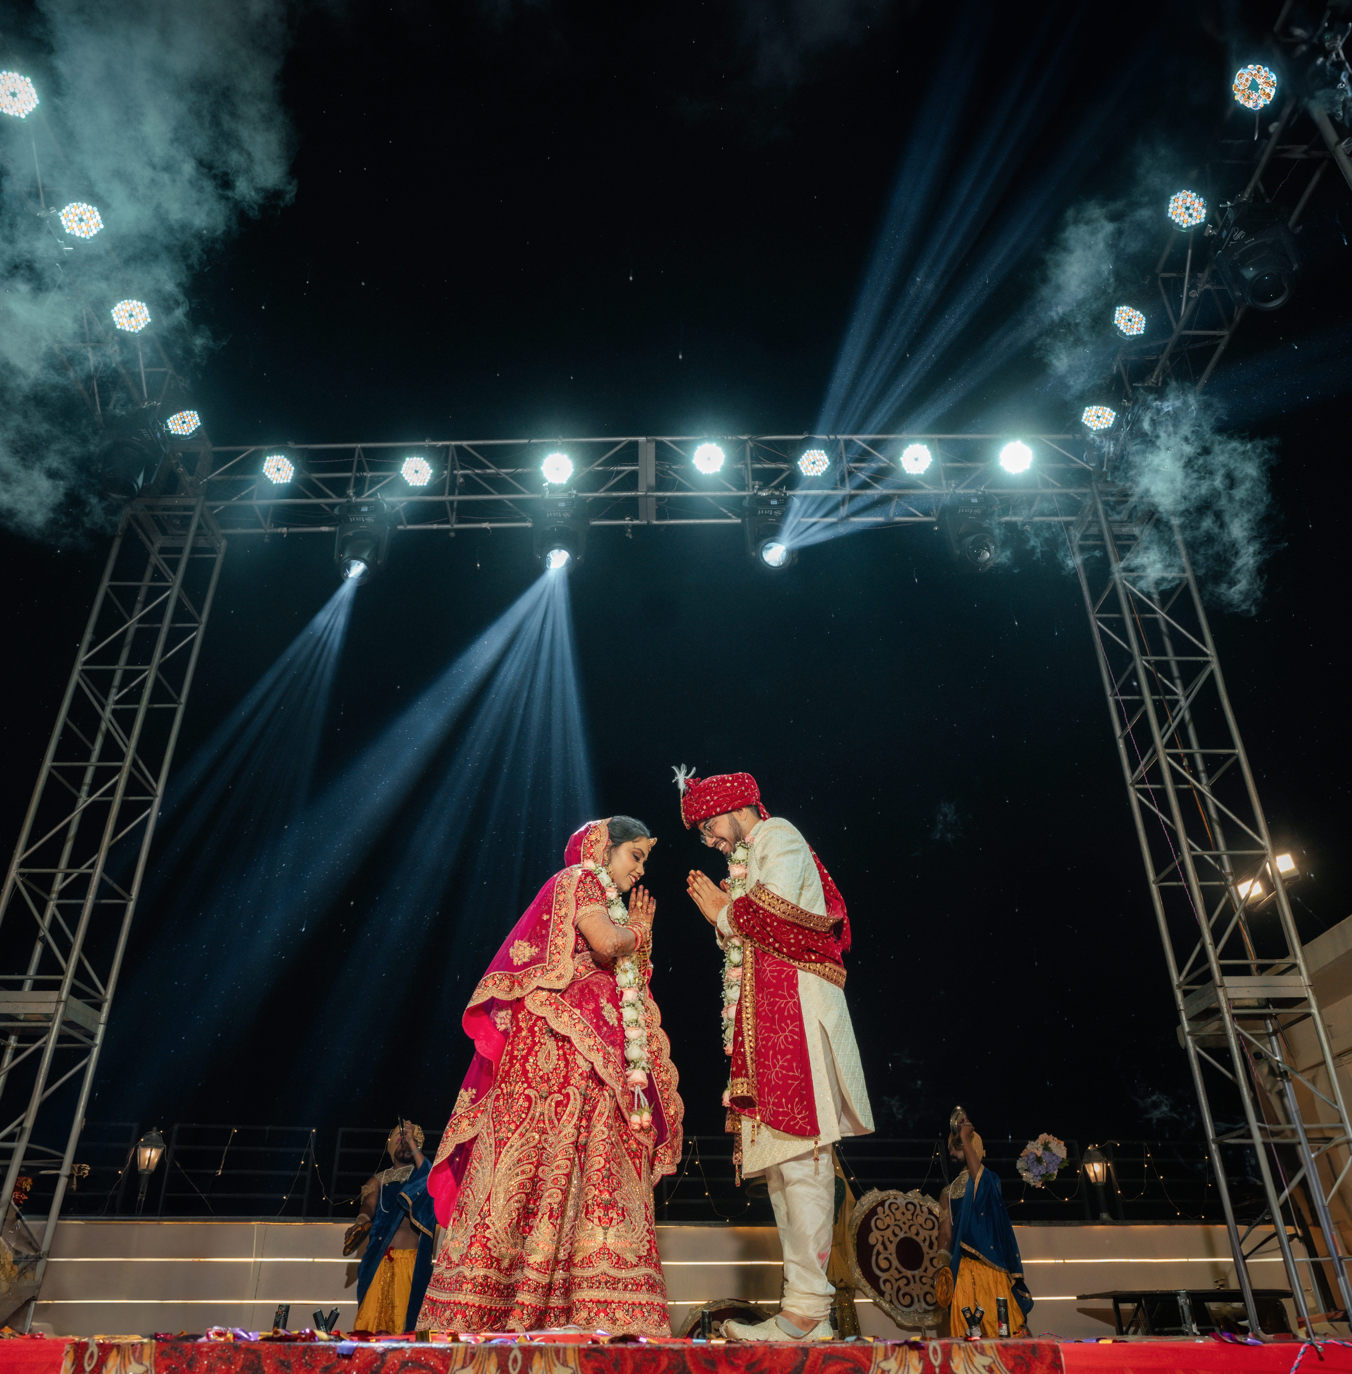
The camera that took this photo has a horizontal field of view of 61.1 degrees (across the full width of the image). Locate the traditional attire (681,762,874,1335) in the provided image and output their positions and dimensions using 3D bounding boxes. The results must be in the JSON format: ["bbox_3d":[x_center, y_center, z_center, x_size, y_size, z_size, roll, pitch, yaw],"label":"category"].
[{"bbox_3d":[0.305,1.034,3.560,0.560,1.740,0.520,3,-31,-5],"label":"traditional attire"}]

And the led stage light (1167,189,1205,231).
[{"bbox_3d":[2.655,-2.483,5.933,0.210,0.200,0.210,-29,-79,39],"label":"led stage light"}]

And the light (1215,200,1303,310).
[{"bbox_3d":[2.460,-1.835,4.868,0.340,0.480,0.290,-11,-33,17],"label":"light"}]

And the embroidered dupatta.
[{"bbox_3d":[-0.352,1.006,3.621,0.720,1.280,0.600,-8,-32,13],"label":"embroidered dupatta"}]

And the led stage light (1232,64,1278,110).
[{"bbox_3d":[2.540,-2.633,4.954,0.200,0.170,0.200,37,-22,23],"label":"led stage light"}]

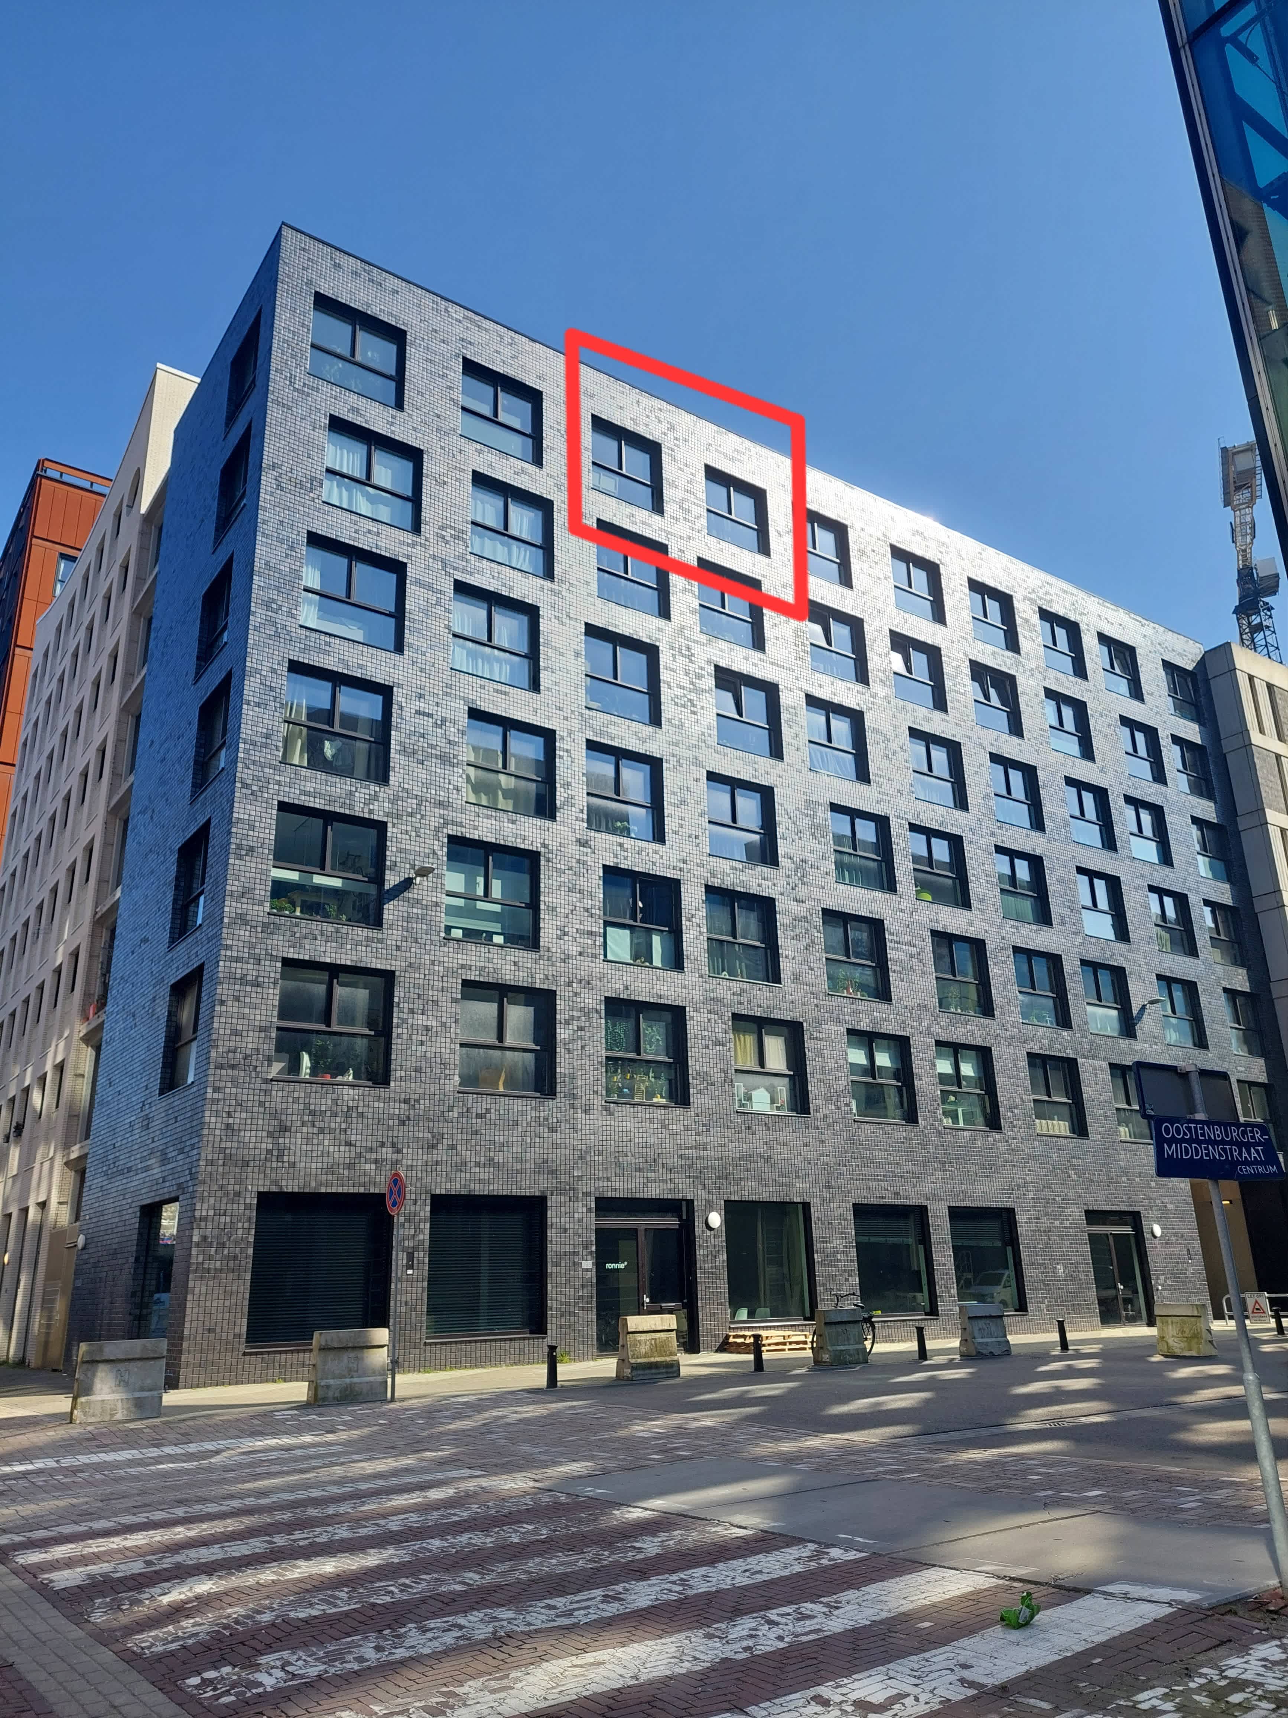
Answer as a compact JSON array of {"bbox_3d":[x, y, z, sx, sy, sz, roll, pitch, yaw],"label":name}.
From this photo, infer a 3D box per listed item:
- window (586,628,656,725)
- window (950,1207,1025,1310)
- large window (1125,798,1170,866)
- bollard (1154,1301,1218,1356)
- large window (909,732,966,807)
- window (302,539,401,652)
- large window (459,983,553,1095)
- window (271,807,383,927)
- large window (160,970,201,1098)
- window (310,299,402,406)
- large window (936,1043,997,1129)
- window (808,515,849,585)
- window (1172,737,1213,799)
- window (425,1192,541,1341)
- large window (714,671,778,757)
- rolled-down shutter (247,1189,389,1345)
[{"bbox_3d":[-0.570,-4.444,30.158,2.220,2.220,0.200,12,-23,-33],"label":"window"},{"bbox_3d":[8.478,10.007,30.894,2.544,2.552,0.250,11,-22,-33],"label":"window"},{"bbox_3d":[16.515,-0.809,40.894,2.140,2.150,0.220,12,-22,-33],"label":"large window"},{"bbox_3d":[9.745,8.475,22.330,0.500,0.850,0.920,15,-25,-40],"label":"bollard"},{"bbox_3d":[8.514,-2.588,36.247,2.220,2.220,0.200,12,-23,-33],"label":"large window"},{"bbox_3d":[-6.060,-5.454,25.821,2.140,2.150,0.220,12,-22,-33],"label":"window"},{"bbox_3d":[-2.753,3.648,24.755,2.150,2.130,0.250,12,-23,-34],"label":"large window"},{"bbox_3d":[-6.069,0.177,23.830,2.140,2.150,0.220,12,-22,-33],"label":"window"},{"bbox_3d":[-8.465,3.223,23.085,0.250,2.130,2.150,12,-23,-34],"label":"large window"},{"bbox_3d":[-6.321,-11.068,27.312,2.150,2.130,0.250,12,-23,-34],"label":"window"},{"bbox_3d":[8.339,5.925,32.213,2.182,2.178,0.250,11,-22,-33],"label":"large window"},{"bbox_3d":[4.962,-8.827,35.169,2.140,2.150,0.220,12,-22,-33],"label":"window"},{"bbox_3d":[19.032,-3.051,43.200,2.148,2.137,0.250,11,-22,-33],"label":"window"},{"bbox_3d":[-2.980,7.650,23.340,2.505,2.523,0.200,11,-22,-33],"label":"window"},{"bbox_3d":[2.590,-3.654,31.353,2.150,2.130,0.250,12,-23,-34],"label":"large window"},{"bbox_3d":[-5.798,7.299,22.102,2.500,2.580,0.200,12,-23,-33],"label":"rolled-down shutter"}]

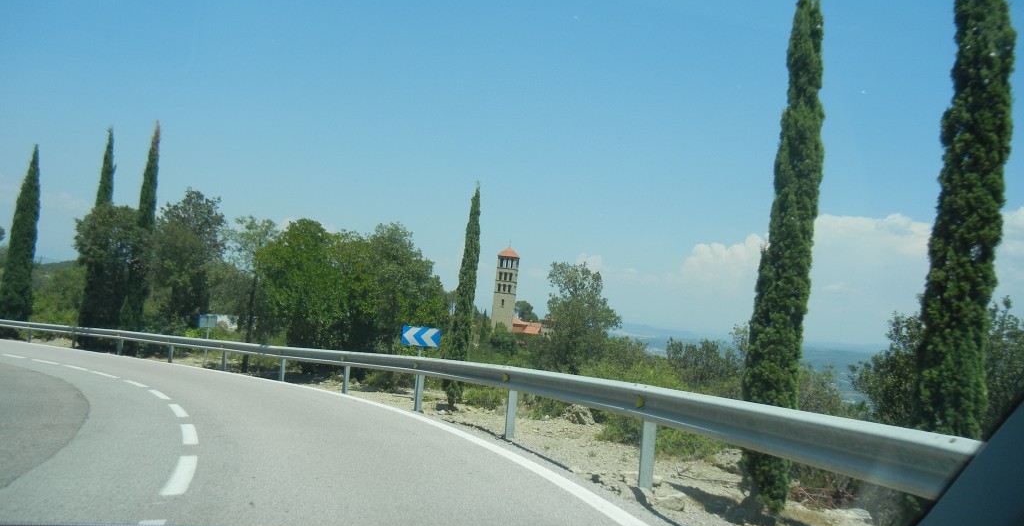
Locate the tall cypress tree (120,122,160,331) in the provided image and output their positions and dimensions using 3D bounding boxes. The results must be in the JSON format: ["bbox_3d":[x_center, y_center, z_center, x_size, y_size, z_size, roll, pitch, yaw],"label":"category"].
[{"bbox_3d":[-13.939,-1.162,33.800,1.050,8.400,1.050,5,-2,0],"label":"tall cypress tree"}]

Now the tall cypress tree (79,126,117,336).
[{"bbox_3d":[-16.539,-1.069,35.800,1.250,8.600,1.250,5,-2,0],"label":"tall cypress tree"}]

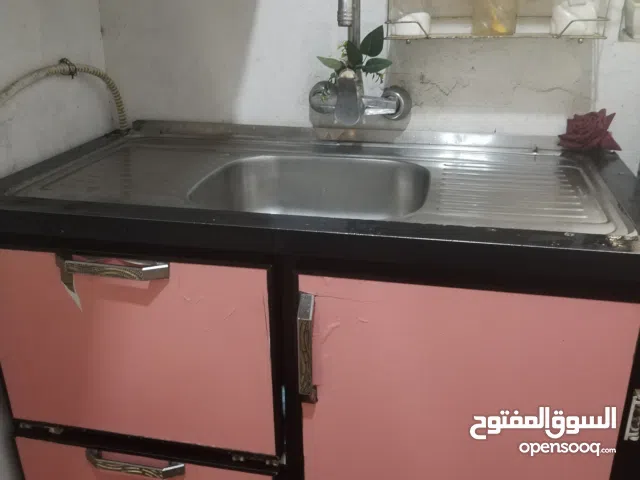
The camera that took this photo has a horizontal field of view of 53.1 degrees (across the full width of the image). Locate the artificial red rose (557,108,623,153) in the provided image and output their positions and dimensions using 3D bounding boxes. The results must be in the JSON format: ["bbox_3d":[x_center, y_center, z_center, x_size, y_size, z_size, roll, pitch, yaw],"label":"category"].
[{"bbox_3d":[0.506,-0.206,1.204,0.114,0.080,0.098,4,23,13],"label":"artificial red rose"}]

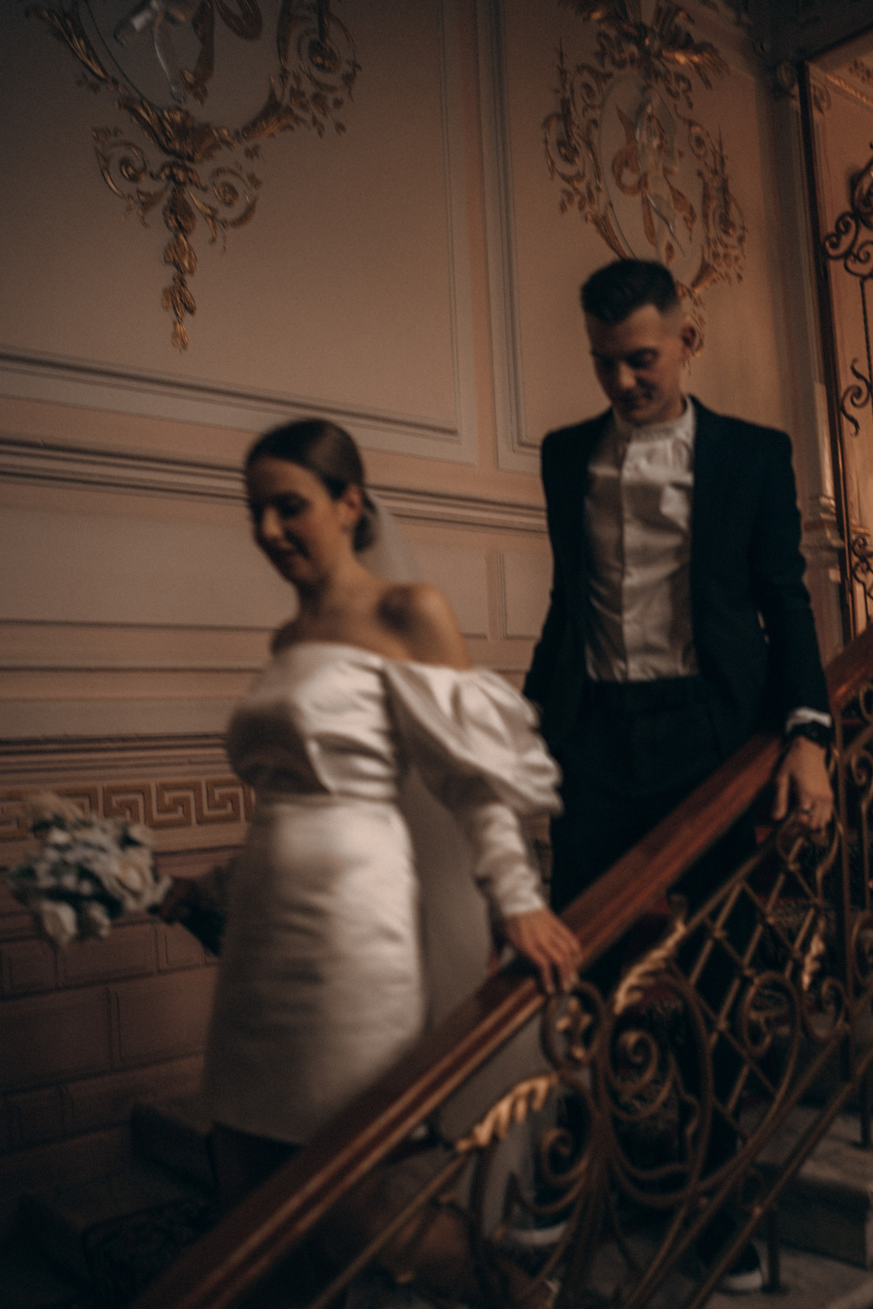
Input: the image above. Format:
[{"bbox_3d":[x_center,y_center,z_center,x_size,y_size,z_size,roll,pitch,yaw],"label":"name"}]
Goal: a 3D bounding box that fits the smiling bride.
[{"bbox_3d":[-0.100,0.467,2.008,0.620,1.680,0.580,2,-7,-40],"label":"smiling bride"}]

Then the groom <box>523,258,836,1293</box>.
[{"bbox_3d":[0.421,0.186,2.355,0.560,1.790,0.450,-6,-6,37],"label":"groom"}]

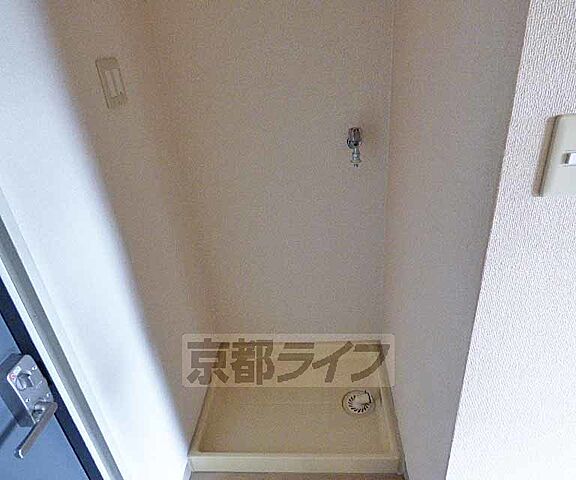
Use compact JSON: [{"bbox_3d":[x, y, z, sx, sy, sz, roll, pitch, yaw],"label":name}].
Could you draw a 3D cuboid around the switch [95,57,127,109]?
[{"bbox_3d":[-0.486,-0.436,0.966,0.010,0.120,0.097,-3,25,5],"label":"switch"}]

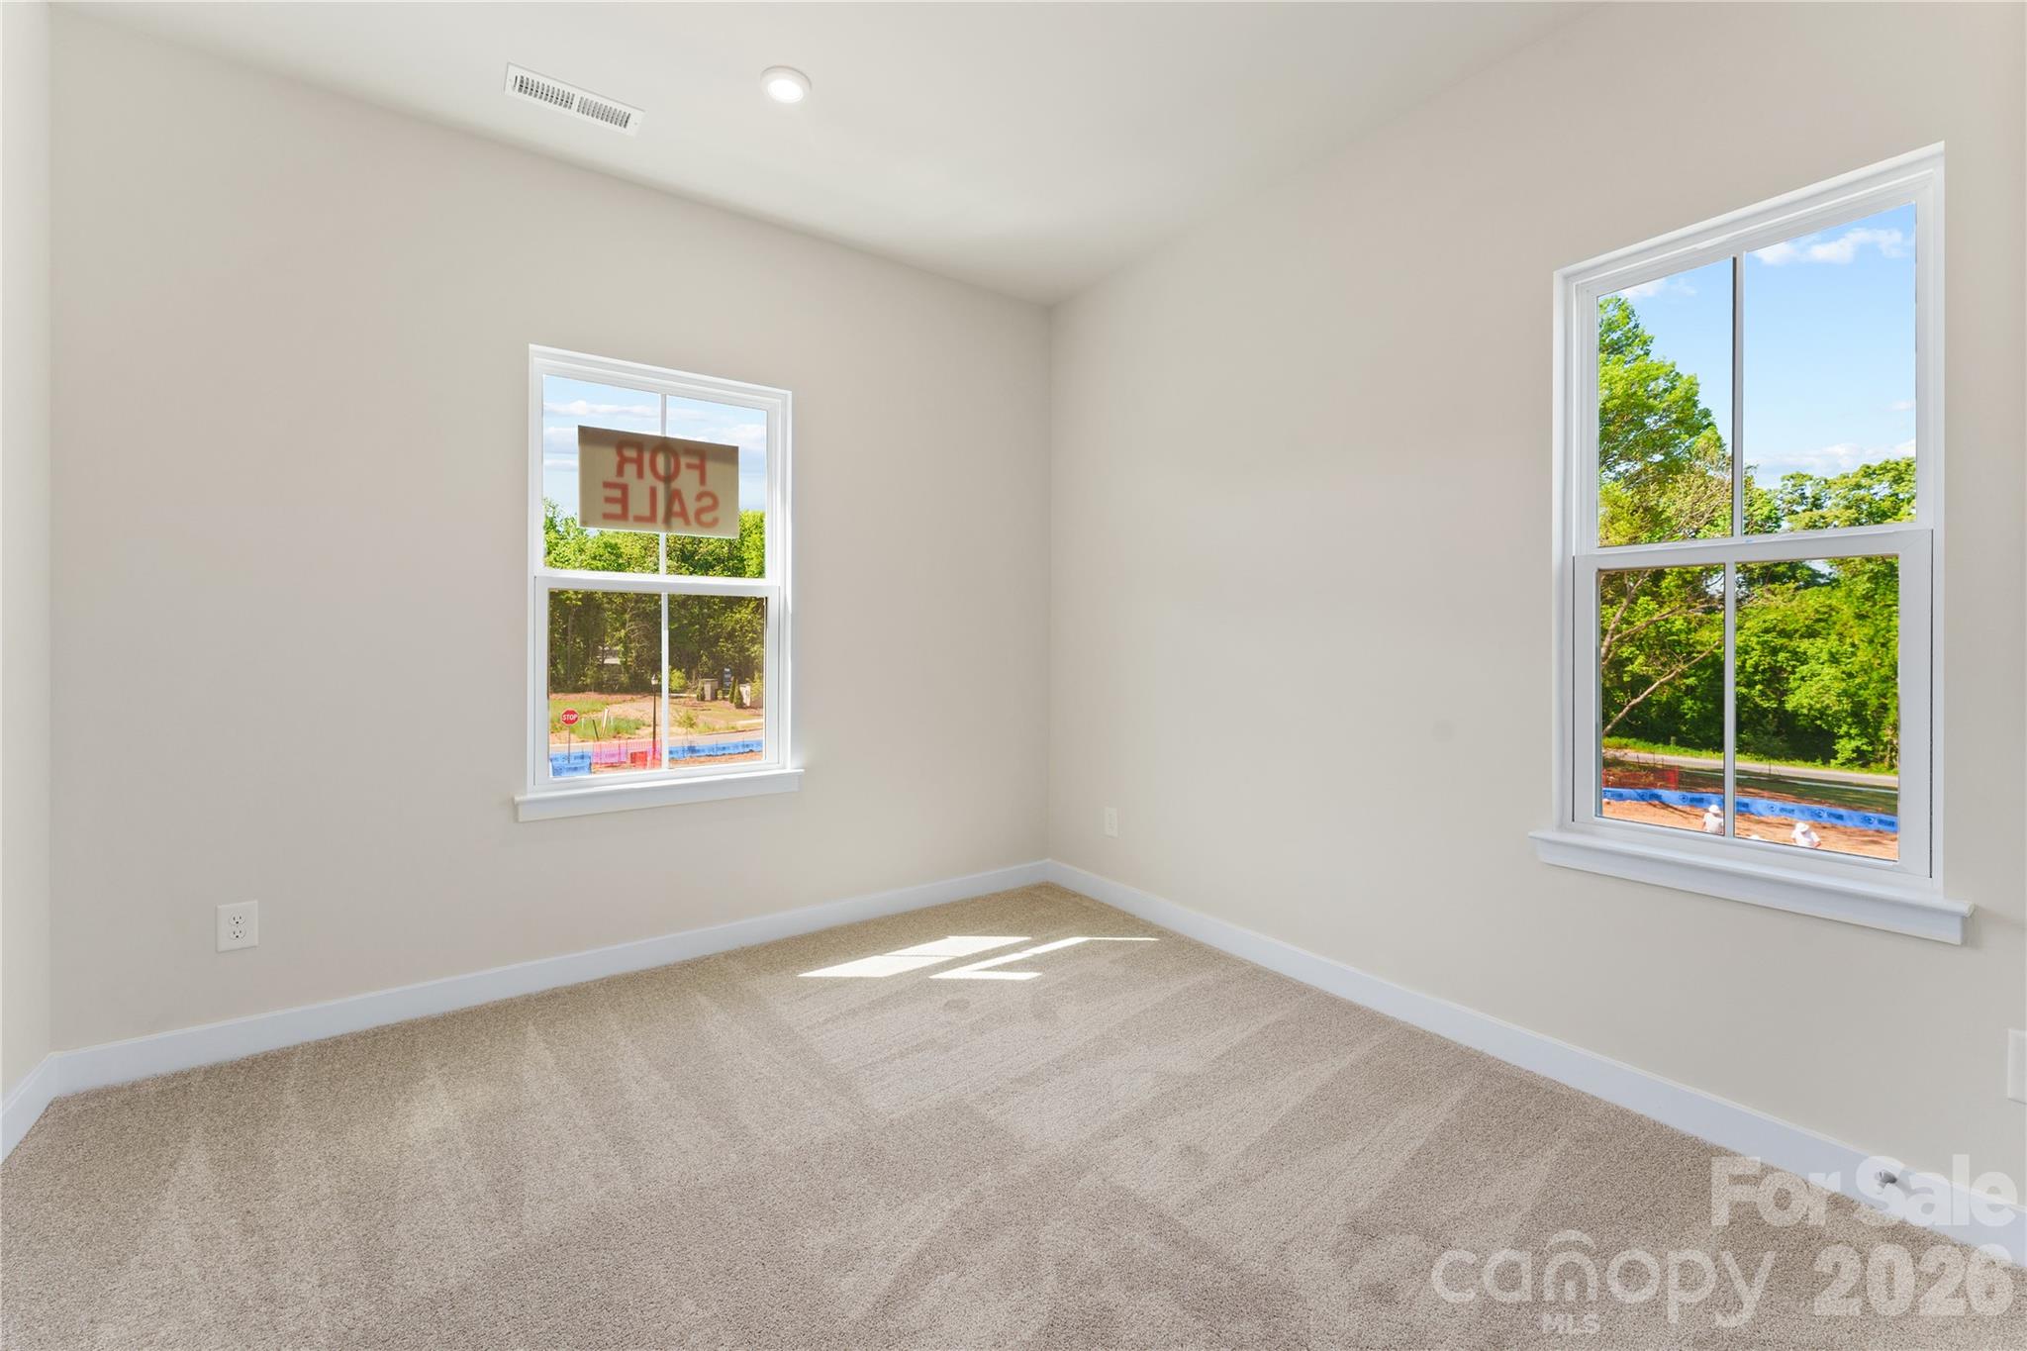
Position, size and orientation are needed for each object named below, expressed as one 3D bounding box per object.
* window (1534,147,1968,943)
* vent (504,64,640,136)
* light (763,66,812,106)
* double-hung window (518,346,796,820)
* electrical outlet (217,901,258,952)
[{"bbox_3d":[1.637,-0.270,1.827,0.120,1.563,0.740,-1,2,-36],"label":"window"},{"bbox_3d":[-1.284,-1.674,2.314,0.348,0.020,0.150,-1,2,-34],"label":"vent"},{"bbox_3d":[-0.644,-1.666,2.229,0.148,0.026,0.148,0,1,0],"label":"light"},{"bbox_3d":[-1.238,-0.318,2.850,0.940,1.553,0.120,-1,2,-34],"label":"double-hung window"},{"bbox_3d":[-2.158,0.699,2.193,0.080,0.126,0.010,-1,2,-34],"label":"electrical outlet"}]

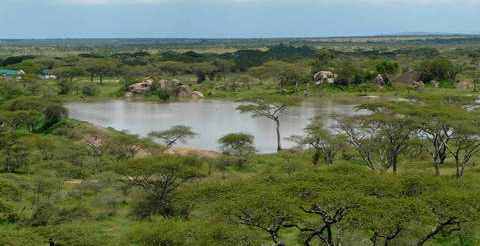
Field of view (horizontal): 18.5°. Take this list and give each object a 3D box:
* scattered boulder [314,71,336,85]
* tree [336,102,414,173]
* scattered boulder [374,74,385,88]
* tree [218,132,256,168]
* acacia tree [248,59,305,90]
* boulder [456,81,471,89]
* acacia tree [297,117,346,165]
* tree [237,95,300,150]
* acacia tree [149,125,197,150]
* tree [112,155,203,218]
[{"bbox_3d":[29.978,-15.654,515.370,7.670,4.810,6.140,0,3,3],"label":"scattered boulder"},{"bbox_3d":[16.820,1.806,182.379,9.690,8.950,8.720,0,3,5],"label":"tree"},{"bbox_3d":[41.476,-12.636,437.000,2.940,4.080,3.000,0,3,0],"label":"scattered boulder"},{"bbox_3d":[-0.336,3.458,191.674,4.960,4.710,4.710,0,3,0],"label":"tree"},{"bbox_3d":[11.787,-15.676,475.145,18.110,9.700,14.490,0,3,1],"label":"acacia tree"},{"bbox_3d":[71.543,-12.035,470.447,4.460,2.500,3.570,0,3,9],"label":"boulder"},{"bbox_3d":[10.761,2.446,194.103,6.610,6.350,5.950,0,3,3],"label":"acacia tree"},{"bbox_3d":[4.069,0.079,218.145,9.210,8.330,8.290,0,3,1],"label":"tree"},{"bbox_3d":[-9.774,2.243,212.561,6.950,3.770,6.250,0,3,-3],"label":"acacia tree"},{"bbox_3d":[-7.809,5.998,138.751,8.510,5.880,8.080,0,3,-3],"label":"tree"}]

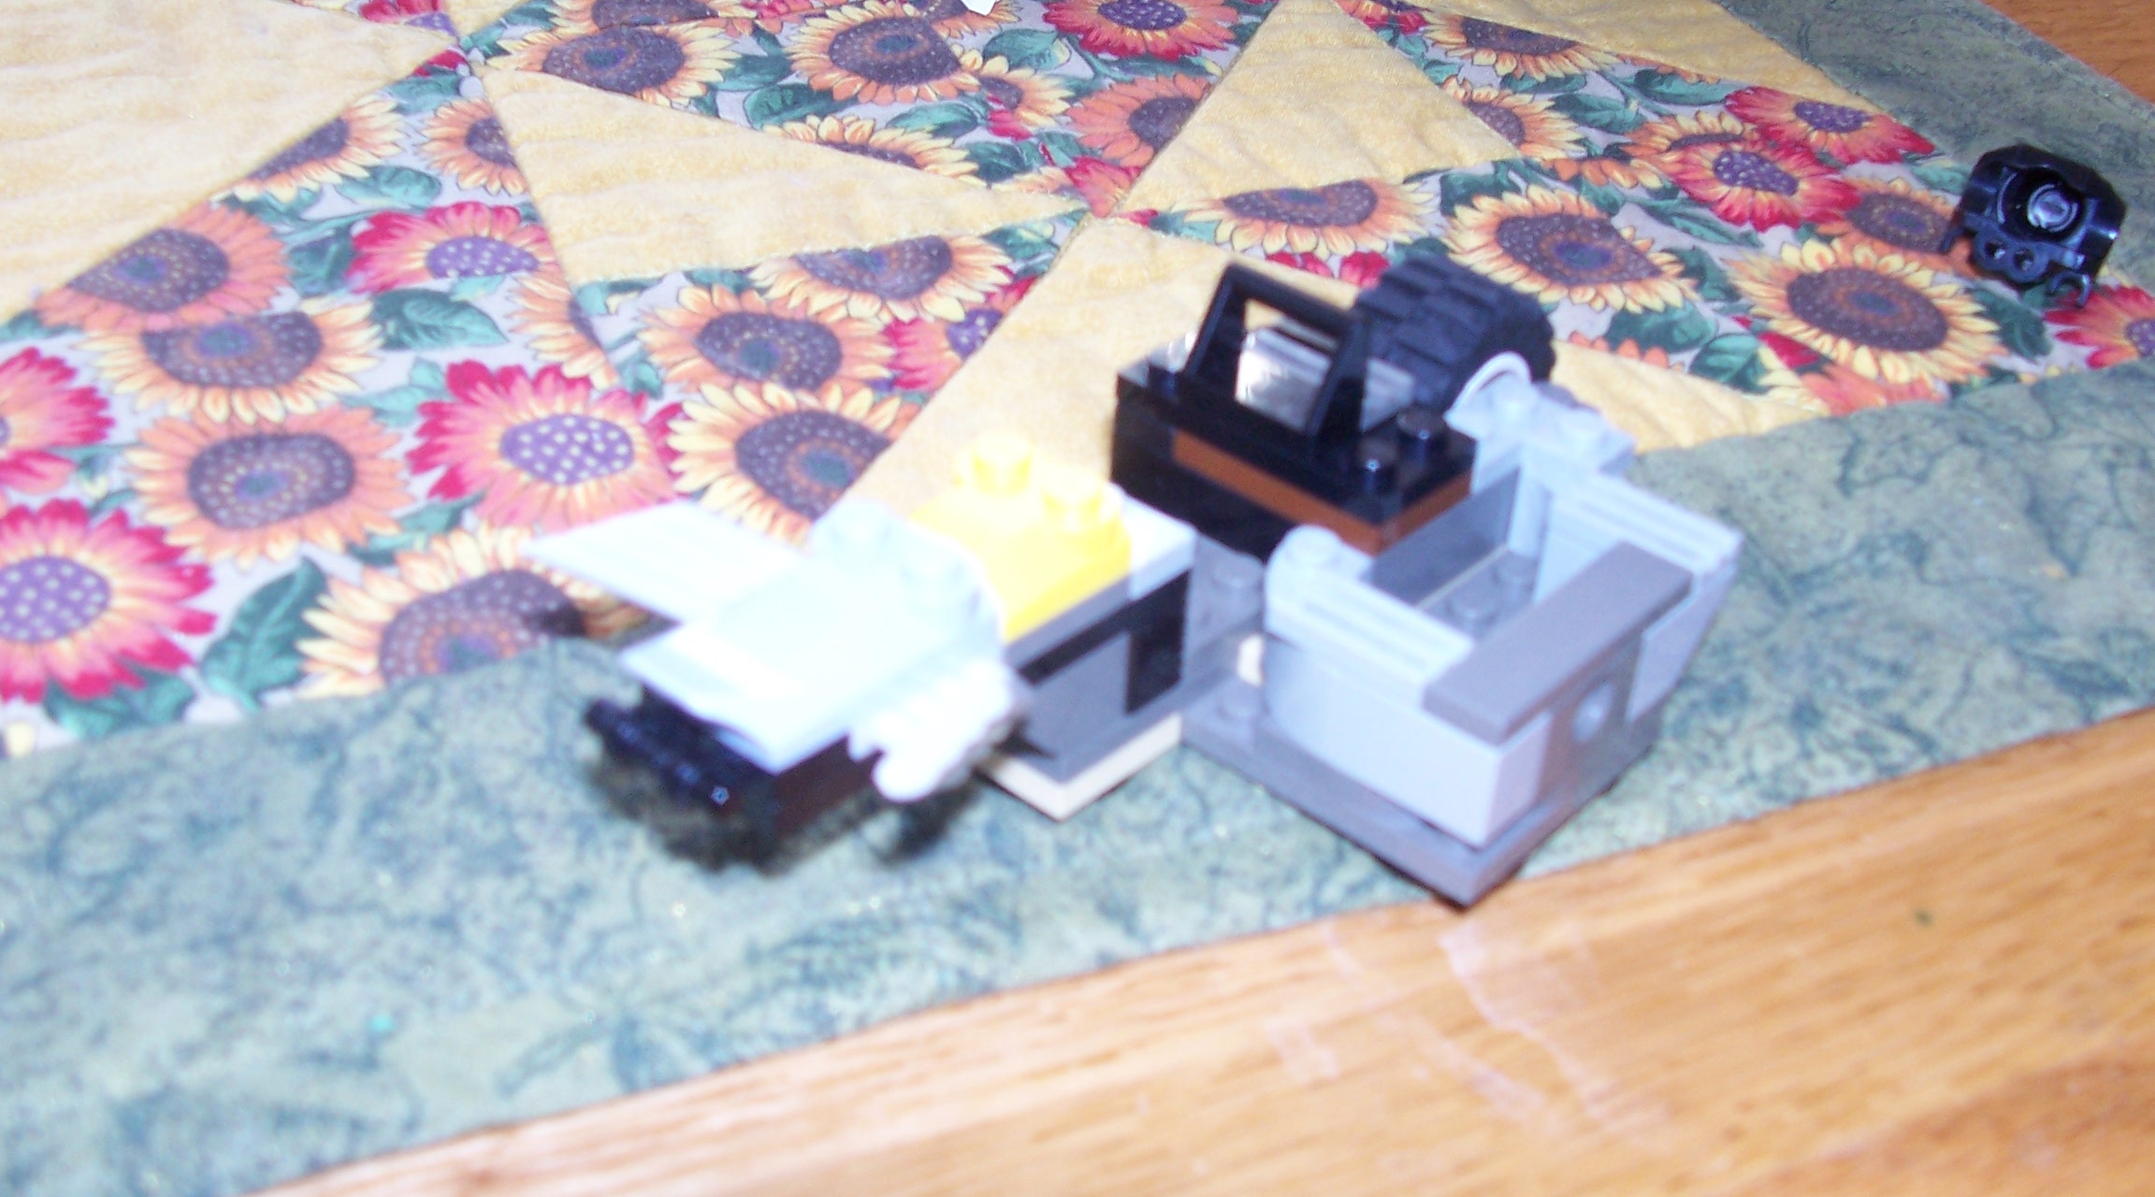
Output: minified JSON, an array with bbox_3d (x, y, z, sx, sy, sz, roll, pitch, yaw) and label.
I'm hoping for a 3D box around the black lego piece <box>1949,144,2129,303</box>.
[{"bbox_3d":[0.129,-0.050,0.291,0.019,0.015,0.009,31,37,29],"label":"black lego piece"}]

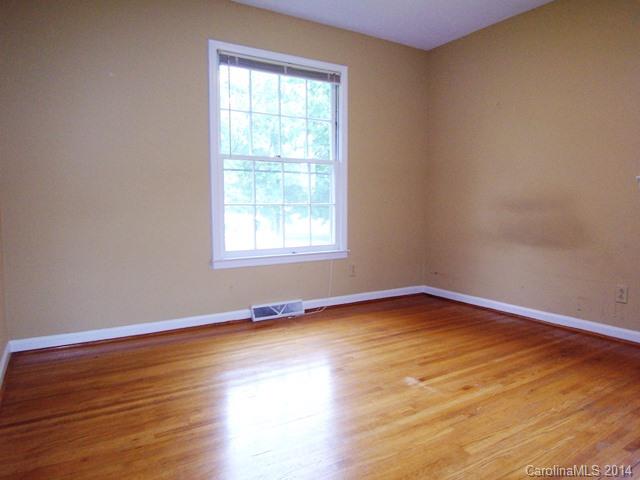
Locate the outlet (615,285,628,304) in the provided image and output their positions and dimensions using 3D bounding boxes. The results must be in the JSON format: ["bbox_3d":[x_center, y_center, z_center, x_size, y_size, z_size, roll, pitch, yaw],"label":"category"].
[{"bbox_3d":[1.978,0.360,2.789,0.010,0.117,0.072,-3,5,-31],"label":"outlet"}]

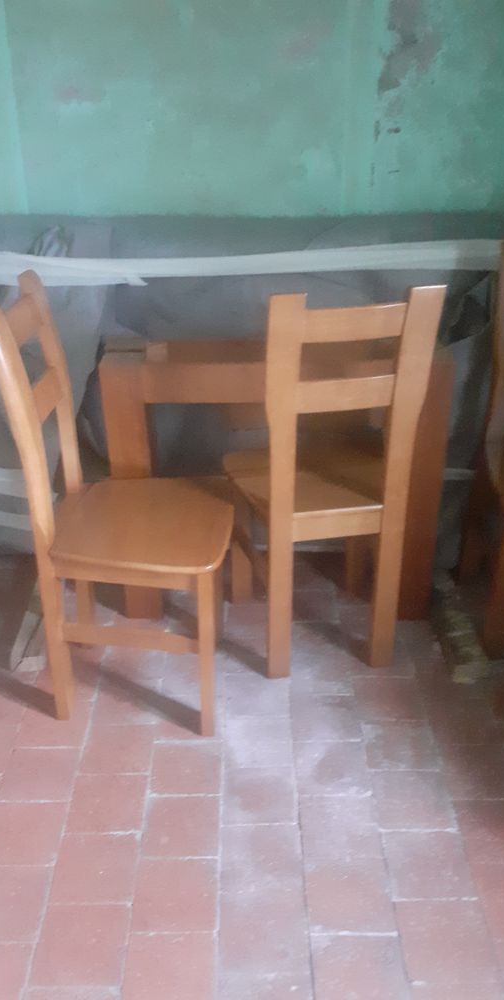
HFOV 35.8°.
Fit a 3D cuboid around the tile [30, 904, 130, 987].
[{"bbox_3d":[-0.301,0.792,1.385,0.156,0.016,0.150,0,28,0],"label":"tile"}]

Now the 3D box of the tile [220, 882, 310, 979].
[{"bbox_3d":[0.019,0.766,1.376,0.155,0.015,0.148,-1,27,0],"label":"tile"}]

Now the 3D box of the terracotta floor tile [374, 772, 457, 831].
[{"bbox_3d":[0.333,0.629,1.626,0.153,0.015,0.147,-1,29,0],"label":"terracotta floor tile"}]

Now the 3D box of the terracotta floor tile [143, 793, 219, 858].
[{"bbox_3d":[-0.142,0.662,1.573,0.153,0.015,0.147,-1,29,0],"label":"terracotta floor tile"}]

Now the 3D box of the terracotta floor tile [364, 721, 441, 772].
[{"bbox_3d":[0.331,0.557,1.757,0.153,0.015,0.147,-1,29,0],"label":"terracotta floor tile"}]

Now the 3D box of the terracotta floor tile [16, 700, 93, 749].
[{"bbox_3d":[-0.469,0.541,1.859,0.156,0.016,0.150,0,28,0],"label":"terracotta floor tile"}]

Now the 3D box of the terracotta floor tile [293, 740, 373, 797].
[{"bbox_3d":[0.174,0.589,1.701,0.153,0.015,0.147,-1,29,0],"label":"terracotta floor tile"}]

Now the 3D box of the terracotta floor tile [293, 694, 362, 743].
[{"bbox_3d":[0.172,0.517,1.831,0.153,0.015,0.147,-1,29,0],"label":"terracotta floor tile"}]

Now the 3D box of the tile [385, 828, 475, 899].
[{"bbox_3d":[0.341,0.715,1.523,0.156,0.016,0.150,0,28,0],"label":"tile"}]

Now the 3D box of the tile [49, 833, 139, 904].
[{"bbox_3d":[-0.299,0.708,1.492,0.153,0.015,0.147,-1,29,0],"label":"tile"}]

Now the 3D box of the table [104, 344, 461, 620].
[{"bbox_3d":[0.069,-0.059,2.164,0.850,0.738,0.292,0,27,2],"label":"table"}]

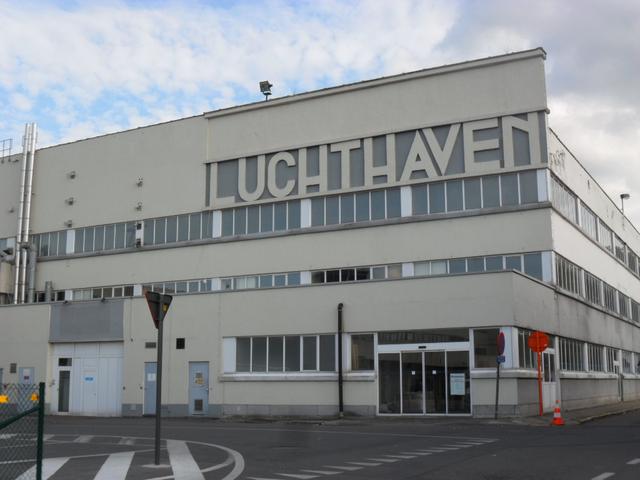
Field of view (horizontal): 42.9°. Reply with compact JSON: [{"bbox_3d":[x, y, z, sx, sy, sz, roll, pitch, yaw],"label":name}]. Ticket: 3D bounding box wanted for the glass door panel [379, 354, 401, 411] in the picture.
[{"bbox_3d":[2.663,5.460,31.039,0.940,2.300,0.080,-6,-11,28],"label":"glass door panel"}]

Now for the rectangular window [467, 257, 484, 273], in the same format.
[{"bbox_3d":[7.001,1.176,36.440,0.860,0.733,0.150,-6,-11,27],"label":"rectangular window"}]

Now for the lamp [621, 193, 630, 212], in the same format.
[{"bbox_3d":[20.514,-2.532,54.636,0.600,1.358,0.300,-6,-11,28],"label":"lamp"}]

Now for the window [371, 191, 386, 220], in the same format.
[{"bbox_3d":[2.818,-1.639,39.100,0.806,1.463,0.150,-6,-11,27],"label":"window"}]

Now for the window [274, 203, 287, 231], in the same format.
[{"bbox_3d":[-1.957,-1.157,40.690,0.804,1.463,0.100,-6,-11,28],"label":"window"}]

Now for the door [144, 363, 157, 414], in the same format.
[{"bbox_3d":[-7.377,6.542,35.819,0.814,2.274,0.100,-6,-11,28],"label":"door"}]

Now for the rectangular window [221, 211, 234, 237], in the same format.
[{"bbox_3d":[-4.798,-0.861,42.427,0.800,1.500,0.100,-6,-11,28],"label":"rectangular window"}]

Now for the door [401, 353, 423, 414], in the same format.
[{"bbox_3d":[3.608,5.589,31.714,1.003,2.433,0.120,-6,-11,30],"label":"door"}]

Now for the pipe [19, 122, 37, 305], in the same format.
[{"bbox_3d":[-17.636,-1.667,48.802,0.843,11.023,0.437,-6,-11,28],"label":"pipe"}]

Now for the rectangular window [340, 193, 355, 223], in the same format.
[{"bbox_3d":[1.335,-1.527,39.123,0.800,1.500,0.100,-6,-11,28],"label":"rectangular window"}]

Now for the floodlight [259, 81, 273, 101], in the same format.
[{"bbox_3d":[-2.852,-7.870,42.971,0.600,1.050,0.500,-6,-11,28],"label":"floodlight"}]

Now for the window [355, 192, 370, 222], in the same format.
[{"bbox_3d":[2.036,-1.571,38.740,0.800,1.500,0.100,-6,-11,28],"label":"window"}]

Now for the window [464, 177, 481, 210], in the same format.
[{"bbox_3d":[7.041,-2.095,37.343,0.792,1.475,0.100,-6,-11,28],"label":"window"}]

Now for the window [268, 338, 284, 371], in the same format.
[{"bbox_3d":[-1.758,4.630,33.076,0.727,1.440,0.100,-6,-11,28],"label":"window"}]

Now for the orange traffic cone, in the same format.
[{"bbox_3d":[6.897,5.012,23.665,0.380,0.750,0.380,-6,-11,28],"label":"orange traffic cone"}]

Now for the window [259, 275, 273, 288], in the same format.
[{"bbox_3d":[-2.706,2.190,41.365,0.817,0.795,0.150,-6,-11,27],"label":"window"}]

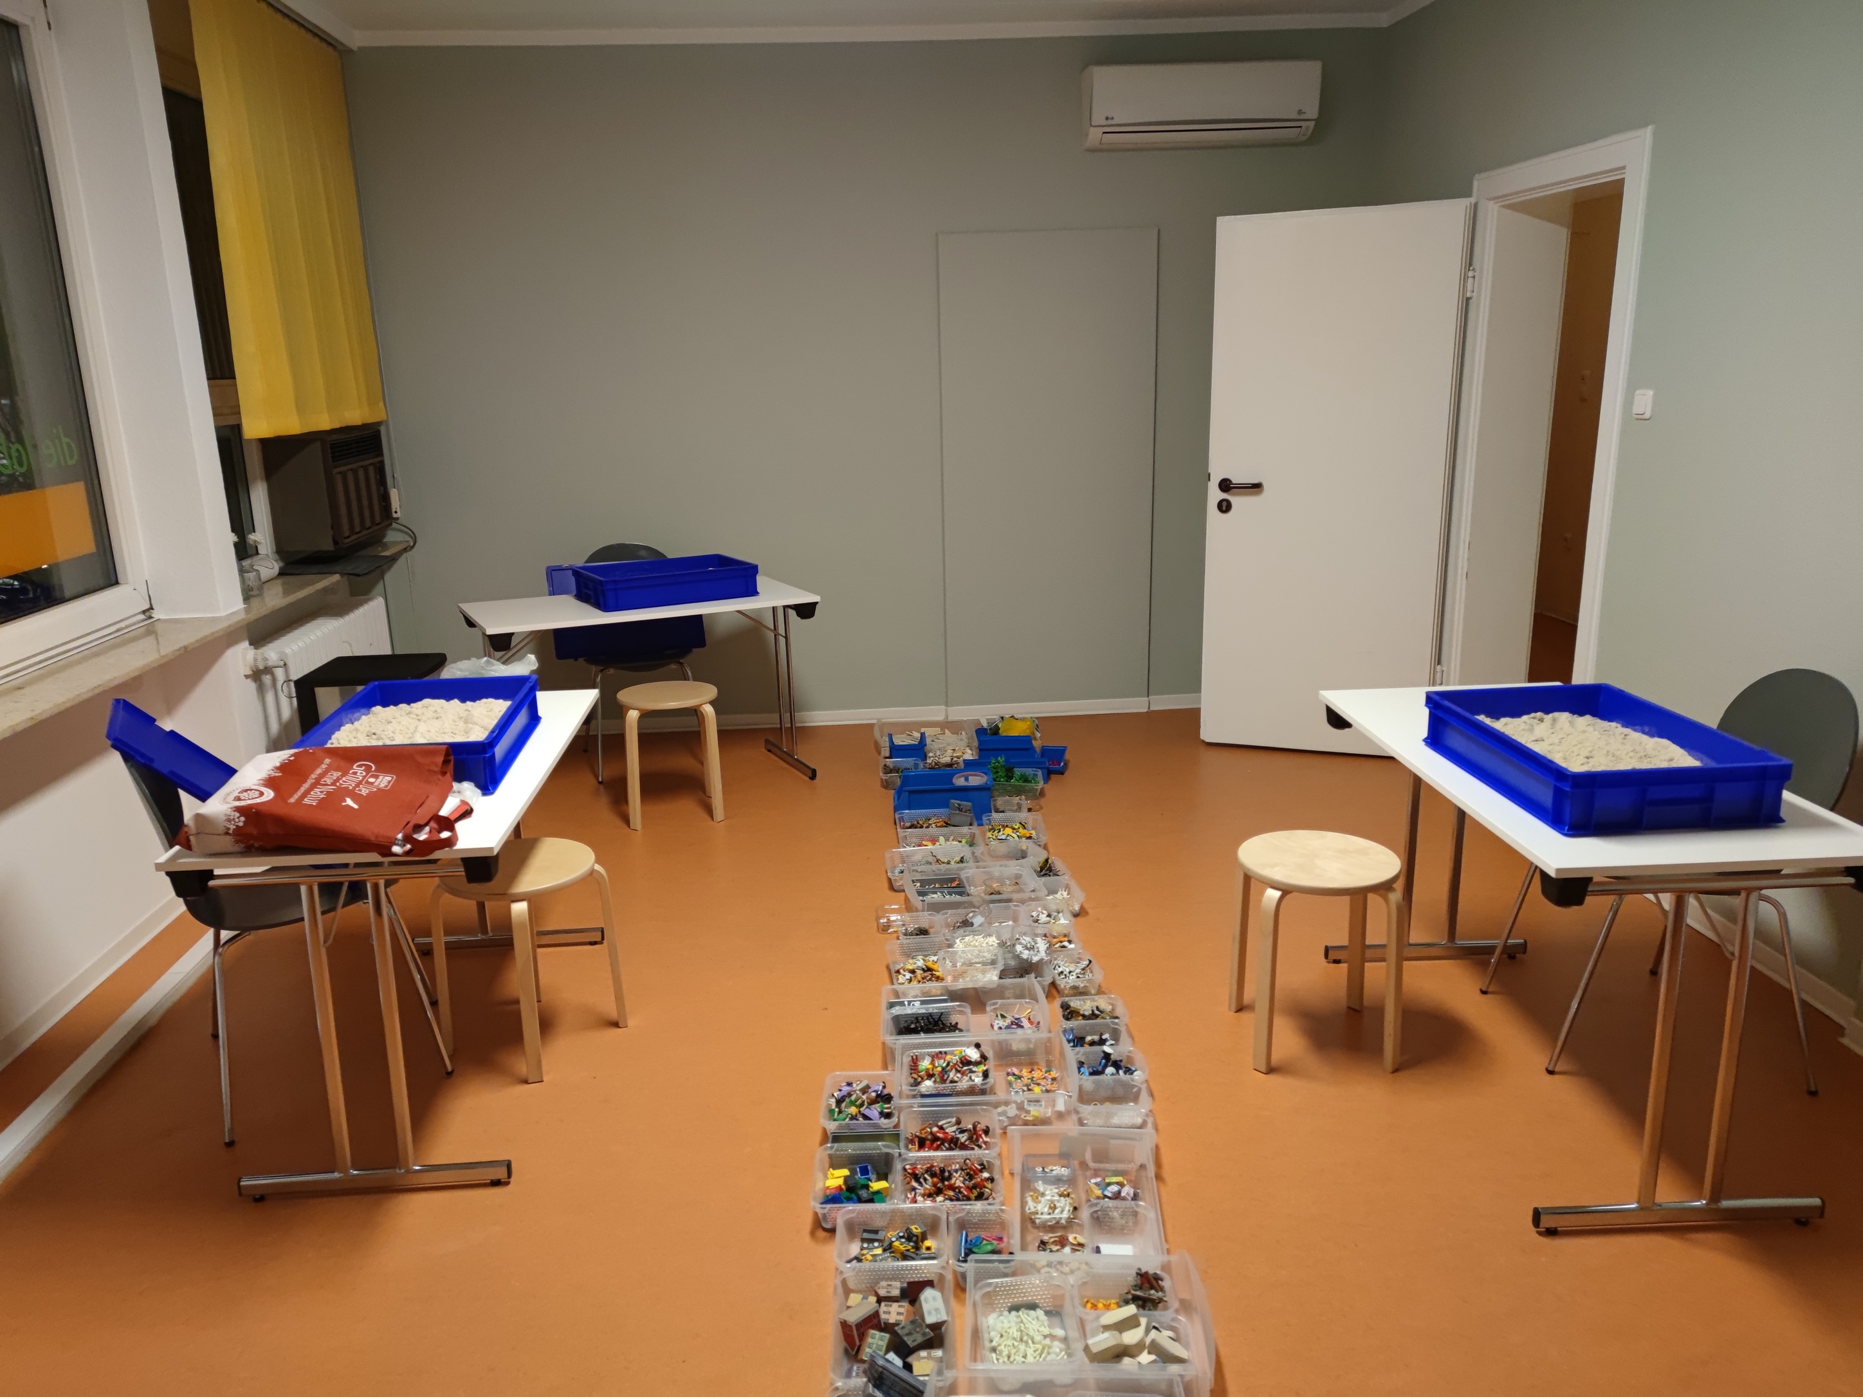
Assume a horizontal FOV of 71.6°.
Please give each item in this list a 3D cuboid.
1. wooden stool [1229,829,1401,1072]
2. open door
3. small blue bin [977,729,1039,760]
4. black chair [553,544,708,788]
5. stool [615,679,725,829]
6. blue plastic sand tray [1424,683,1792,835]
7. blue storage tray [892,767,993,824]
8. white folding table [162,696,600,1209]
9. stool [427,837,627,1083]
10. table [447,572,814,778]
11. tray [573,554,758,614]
[{"bbox_3d":[0.880,0.581,2.970,0.352,0.453,0.352,-1,14,2],"label":"wooden stool"},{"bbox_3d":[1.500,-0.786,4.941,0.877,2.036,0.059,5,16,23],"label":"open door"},{"bbox_3d":[0.306,0.234,5.095,0.240,0.125,0.150,-2,14,0],"label":"small blue bin"},{"bbox_3d":[-1.204,-0.151,5.258,0.510,0.845,0.550,-6,15,-18],"label":"black chair"},{"bbox_3d":[-0.944,0.202,4.691,0.365,0.450,0.365,-5,15,-15],"label":"stool"},{"bbox_3d":[1.302,0.103,2.562,0.400,0.118,0.600,-2,14,-2],"label":"blue plastic sand tray"},{"bbox_3d":[0.044,0.356,4.603,0.345,0.145,0.210,-2,14,0],"label":"blue storage tray"},{"bbox_3d":[-1.127,0.482,3.000,0.602,0.730,1.195,-3,14,-5],"label":"white folding table"},{"bbox_3d":[-0.963,0.613,3.091,0.365,0.450,0.365,-1,14,0],"label":"stool"},{"bbox_3d":[-1.080,-0.006,4.945,1.200,0.735,0.600,-8,16,-25],"label":"table"},{"bbox_3d":[-1.013,-0.446,4.927,0.600,0.115,0.400,-10,16,-29],"label":"tray"}]

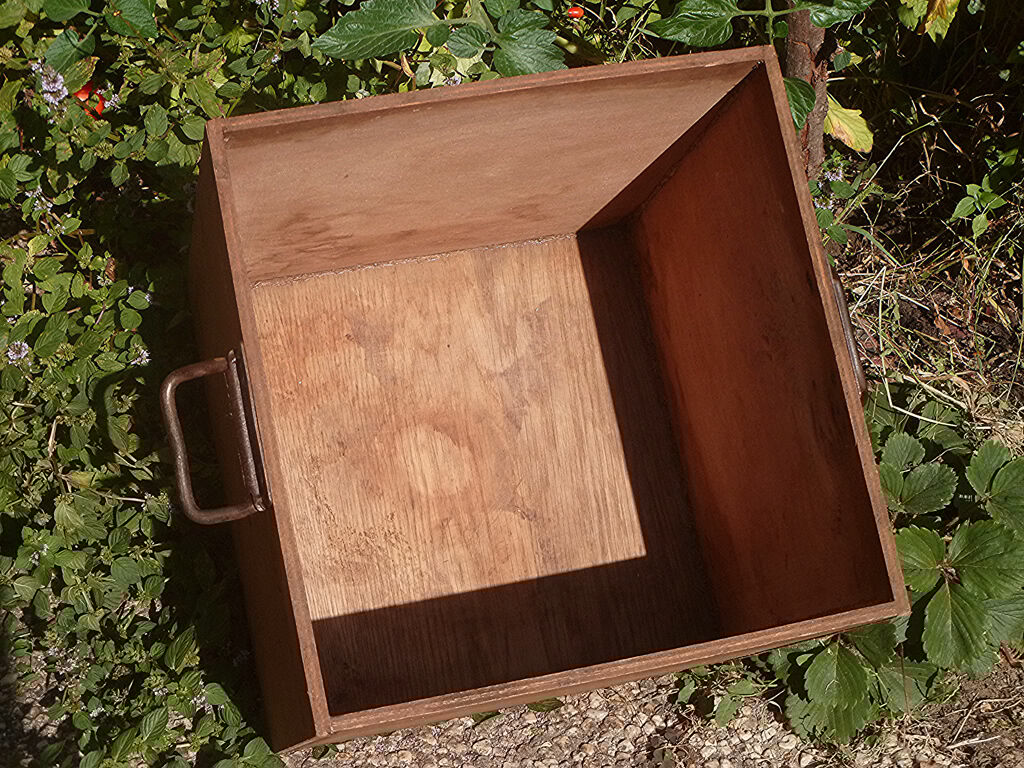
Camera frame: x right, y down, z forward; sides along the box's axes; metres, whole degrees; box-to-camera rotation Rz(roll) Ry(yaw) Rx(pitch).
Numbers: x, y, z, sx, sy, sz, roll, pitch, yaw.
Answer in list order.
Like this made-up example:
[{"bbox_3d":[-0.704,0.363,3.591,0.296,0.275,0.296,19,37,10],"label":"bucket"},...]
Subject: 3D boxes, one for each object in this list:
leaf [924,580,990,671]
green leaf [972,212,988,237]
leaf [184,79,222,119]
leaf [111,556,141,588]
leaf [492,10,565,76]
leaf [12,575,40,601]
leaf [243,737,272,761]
[{"bbox_3d":[0.365,0.200,1.616,0.056,0.012,0.077,-3,79,1],"label":"leaf"},{"bbox_3d":[0.425,-0.145,1.770,0.015,0.009,0.025,21,70,3],"label":"green leaf"},{"bbox_3d":[-0.253,-0.234,1.605,0.021,0.013,0.045,-40,77,-16],"label":"leaf"},{"bbox_3d":[-0.314,0.153,1.590,0.029,0.006,0.024,40,77,0],"label":"leaf"},{"bbox_3d":[0.015,-0.285,1.640,0.063,0.025,0.055,22,70,4],"label":"leaf"},{"bbox_3d":[-0.376,0.158,1.514,0.021,0.007,0.019,24,74,-2],"label":"leaf"},{"bbox_3d":[-0.206,0.295,1.579,0.026,0.005,0.020,-43,86,-13],"label":"leaf"}]

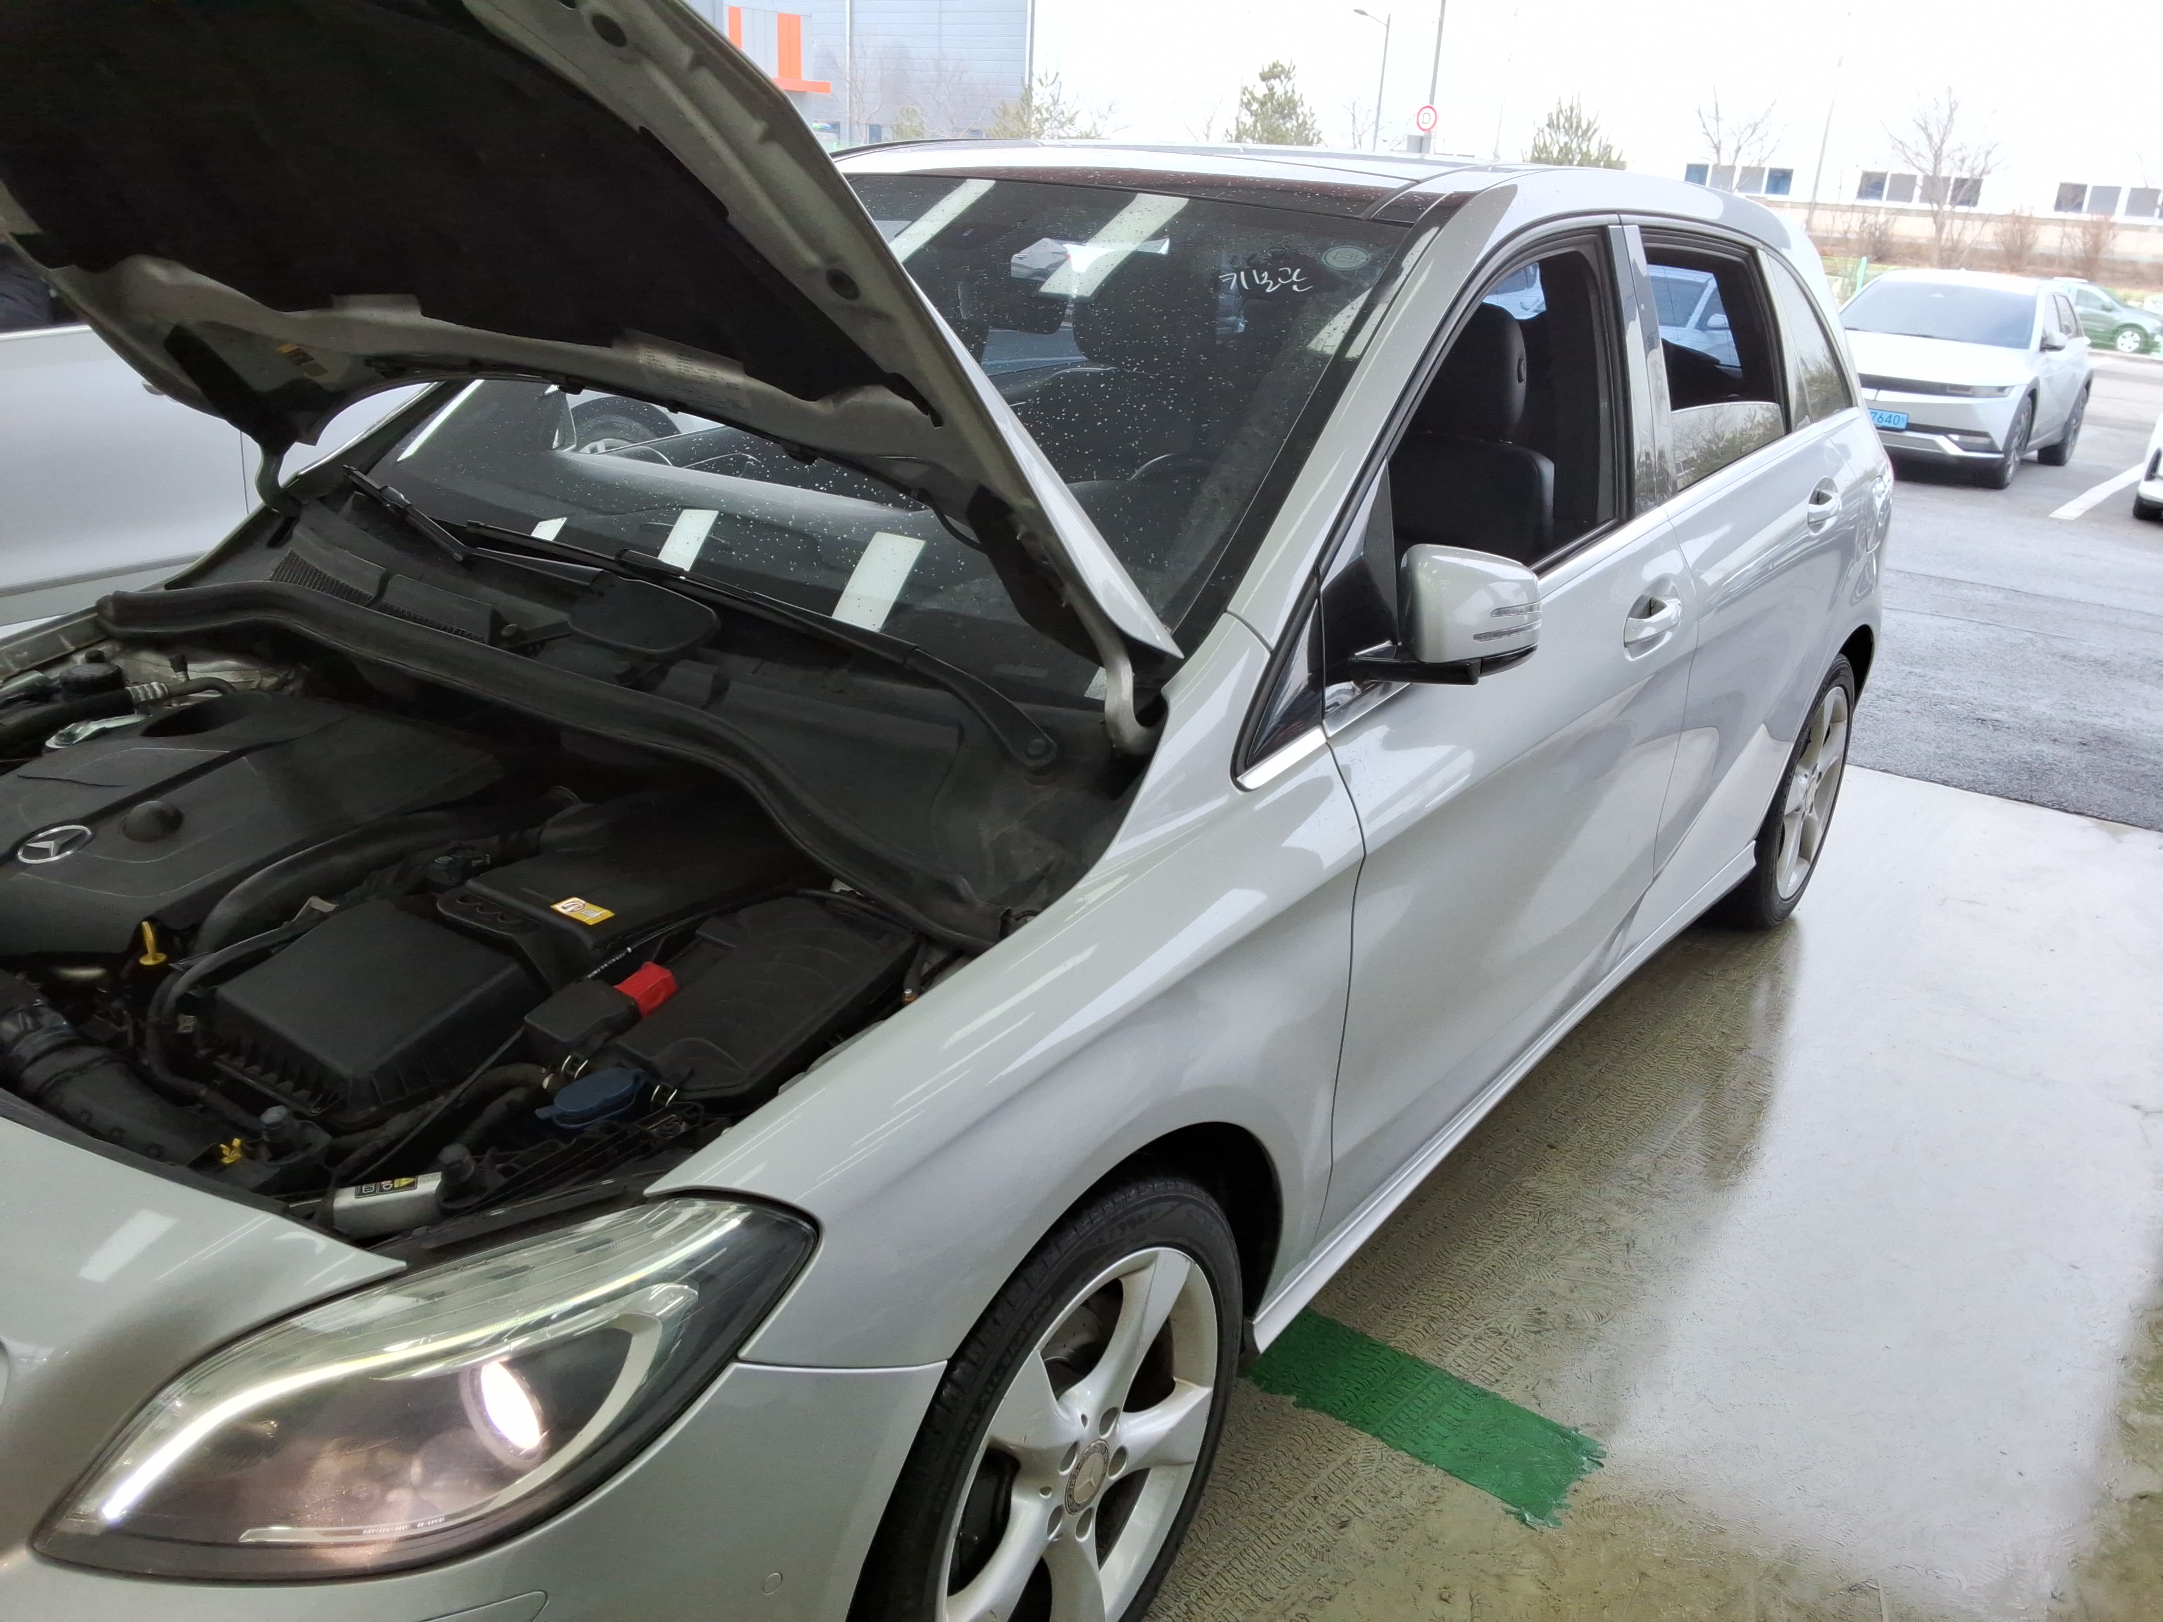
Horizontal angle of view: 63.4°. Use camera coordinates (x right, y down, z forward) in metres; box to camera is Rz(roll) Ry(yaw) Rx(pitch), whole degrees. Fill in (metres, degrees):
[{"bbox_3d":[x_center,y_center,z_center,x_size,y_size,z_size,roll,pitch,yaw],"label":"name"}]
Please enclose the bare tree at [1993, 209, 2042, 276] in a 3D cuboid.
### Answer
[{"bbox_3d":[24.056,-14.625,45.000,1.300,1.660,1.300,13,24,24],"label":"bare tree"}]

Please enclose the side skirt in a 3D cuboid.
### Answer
[{"bbox_3d":[0.791,0.355,2.922,0.100,0.105,2.020,16,25,33],"label":"side skirt"}]

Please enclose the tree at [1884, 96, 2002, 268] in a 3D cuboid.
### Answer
[{"bbox_3d":[22.144,-16.211,45.000,2.910,4.300,2.910,12,24,22],"label":"tree"}]

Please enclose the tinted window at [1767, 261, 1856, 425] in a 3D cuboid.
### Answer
[{"bbox_3d":[1.501,-0.949,3.568,0.080,0.350,0.600,-9,10,34],"label":"tinted window"}]

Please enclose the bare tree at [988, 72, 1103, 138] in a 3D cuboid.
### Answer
[{"bbox_3d":[-0.931,-18.066,47.000,3.270,3.260,3.270,2,22,-2],"label":"bare tree"}]

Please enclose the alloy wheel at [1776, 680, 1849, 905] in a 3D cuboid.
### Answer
[{"bbox_3d":[1.543,-0.058,3.913,0.190,0.475,0.475,16,25,33],"label":"alloy wheel"}]

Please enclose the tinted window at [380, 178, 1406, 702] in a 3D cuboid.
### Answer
[{"bbox_3d":[-0.272,-0.619,2.447,1.430,0.170,1.000,16,58,33],"label":"tinted window"}]

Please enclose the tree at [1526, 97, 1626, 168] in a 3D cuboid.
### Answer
[{"bbox_3d":[12.951,-16.949,46.000,2.930,3.340,2.930,8,22,13],"label":"tree"}]

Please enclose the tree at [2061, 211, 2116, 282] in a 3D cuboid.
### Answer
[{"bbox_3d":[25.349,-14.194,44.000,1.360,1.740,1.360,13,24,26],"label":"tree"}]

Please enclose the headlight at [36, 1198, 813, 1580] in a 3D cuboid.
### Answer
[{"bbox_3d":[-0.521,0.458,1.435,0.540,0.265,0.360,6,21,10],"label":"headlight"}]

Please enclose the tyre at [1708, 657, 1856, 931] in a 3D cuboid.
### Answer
[{"bbox_3d":[1.532,-0.062,3.921,0.225,0.634,0.634,16,25,33],"label":"tyre"}]

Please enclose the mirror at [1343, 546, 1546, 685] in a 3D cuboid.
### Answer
[{"bbox_3d":[0.389,-0.228,1.931,0.230,0.170,0.175,16,25,33],"label":"mirror"}]

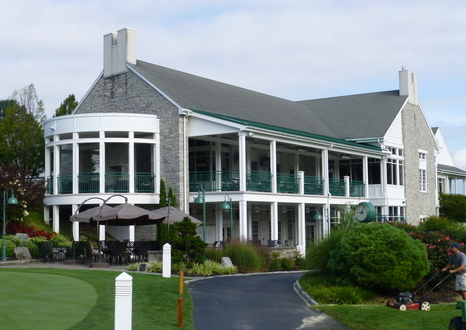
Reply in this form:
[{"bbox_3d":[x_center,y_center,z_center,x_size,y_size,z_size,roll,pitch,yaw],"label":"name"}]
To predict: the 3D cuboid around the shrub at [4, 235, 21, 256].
[{"bbox_3d":[-10.399,3.796,34.300,0.720,1.020,0.720,0,-4,0],"label":"shrub"}]

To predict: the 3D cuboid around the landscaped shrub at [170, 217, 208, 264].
[{"bbox_3d":[-1.734,3.030,29.000,1.500,1.980,1.400,0,-4,0],"label":"landscaped shrub"}]

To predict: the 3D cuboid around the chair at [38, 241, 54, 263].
[{"bbox_3d":[-8.048,3.744,31.300,0.620,0.930,0.600,3,-6,-41],"label":"chair"}]

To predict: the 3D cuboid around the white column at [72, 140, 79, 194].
[{"bbox_3d":[-8.338,-0.032,38.628,0.240,3.145,0.240,-3,-5,23],"label":"white column"}]

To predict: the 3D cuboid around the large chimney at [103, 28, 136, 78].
[{"bbox_3d":[-6.727,-6.602,43.642,0.780,2.641,2.173,4,-7,-45],"label":"large chimney"}]

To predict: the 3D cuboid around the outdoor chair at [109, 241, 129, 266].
[{"bbox_3d":[-4.744,3.650,30.000,0.620,0.980,0.660,-2,-5,20],"label":"outdoor chair"}]

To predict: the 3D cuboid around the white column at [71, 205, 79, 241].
[{"bbox_3d":[-8.306,3.160,38.500,0.250,2.150,0.250,-2,-5,27],"label":"white column"}]

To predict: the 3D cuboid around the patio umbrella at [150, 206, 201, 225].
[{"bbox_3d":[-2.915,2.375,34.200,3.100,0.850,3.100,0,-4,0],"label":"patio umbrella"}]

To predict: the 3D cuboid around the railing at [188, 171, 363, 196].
[{"bbox_3d":[3.326,1.505,44.573,3.500,1.369,14.593,-4,-6,35],"label":"railing"}]

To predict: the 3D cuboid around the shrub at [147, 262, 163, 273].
[{"bbox_3d":[-2.738,3.597,25.600,0.550,0.370,0.500,0,-4,0],"label":"shrub"}]

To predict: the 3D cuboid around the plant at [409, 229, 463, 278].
[{"bbox_3d":[6.682,2.953,24.000,2.000,1.750,1.700,-1,-5,10],"label":"plant"}]

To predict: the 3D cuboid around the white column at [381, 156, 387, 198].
[{"bbox_3d":[10.962,0.908,52.710,0.250,3.060,0.250,-3,-5,34],"label":"white column"}]

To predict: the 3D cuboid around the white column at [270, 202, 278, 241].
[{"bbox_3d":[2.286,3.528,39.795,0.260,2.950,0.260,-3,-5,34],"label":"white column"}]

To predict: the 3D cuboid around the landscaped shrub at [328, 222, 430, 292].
[{"bbox_3d":[4.754,3.002,23.600,3.200,2.200,3.000,0,-4,0],"label":"landscaped shrub"}]

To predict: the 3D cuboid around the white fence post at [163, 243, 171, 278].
[{"bbox_3d":[-2.108,3.053,23.300,0.250,1.120,0.250,0,-4,-5],"label":"white fence post"}]

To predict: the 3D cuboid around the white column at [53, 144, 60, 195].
[{"bbox_3d":[-9.588,0.272,39.600,0.240,2.800,0.240,3,-5,-39],"label":"white column"}]

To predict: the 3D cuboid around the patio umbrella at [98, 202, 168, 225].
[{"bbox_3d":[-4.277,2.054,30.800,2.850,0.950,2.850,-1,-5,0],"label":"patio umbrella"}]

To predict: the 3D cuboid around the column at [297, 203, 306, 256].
[{"bbox_3d":[3.920,3.710,41.200,0.270,3.100,0.270,-3,-5,33],"label":"column"}]

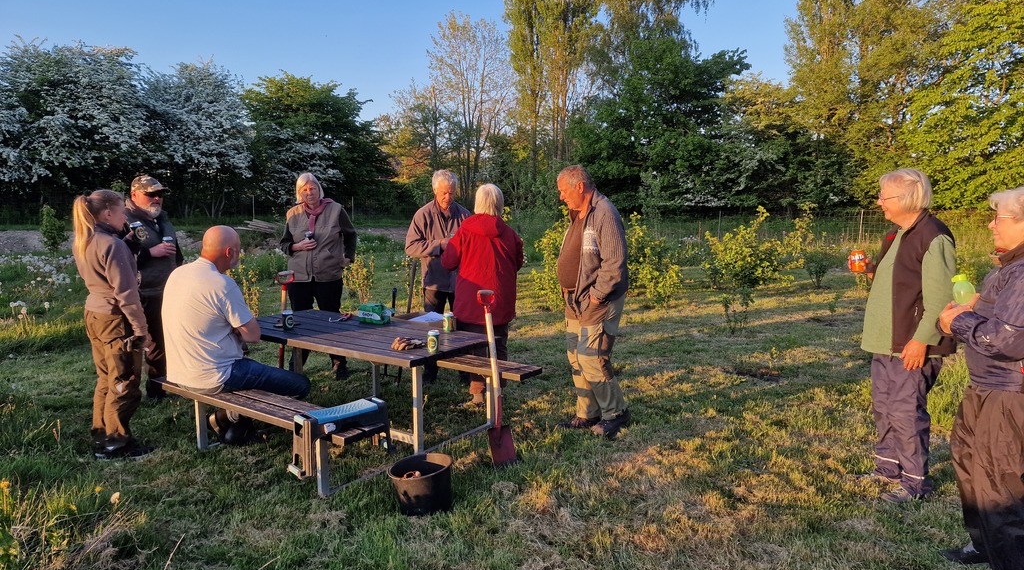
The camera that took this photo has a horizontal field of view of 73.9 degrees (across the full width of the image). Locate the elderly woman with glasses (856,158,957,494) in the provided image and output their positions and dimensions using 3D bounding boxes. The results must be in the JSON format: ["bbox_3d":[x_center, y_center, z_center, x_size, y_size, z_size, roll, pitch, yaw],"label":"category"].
[{"bbox_3d":[2.090,0.261,3.595,0.460,1.710,0.500,2,7,17],"label":"elderly woman with glasses"}]

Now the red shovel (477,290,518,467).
[{"bbox_3d":[-0.099,0.569,4.123,0.180,1.070,0.100,-3,-6,-41],"label":"red shovel"}]

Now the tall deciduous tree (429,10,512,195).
[{"bbox_3d":[-2.498,-10.065,40.020,5.100,11.423,4.900,-1,8,0],"label":"tall deciduous tree"}]

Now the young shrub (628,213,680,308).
[{"bbox_3d":[1.951,-0.368,9.587,0.920,1.301,0.880,-1,8,0],"label":"young shrub"}]

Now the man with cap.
[{"bbox_3d":[-2.797,0.024,5.296,0.460,1.723,0.580,6,10,42],"label":"man with cap"}]

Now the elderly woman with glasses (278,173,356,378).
[{"bbox_3d":[-1.634,-0.069,5.719,0.600,1.730,0.400,-3,8,-20],"label":"elderly woman with glasses"}]

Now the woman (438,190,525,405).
[{"bbox_3d":[-0.215,0.086,5.296,0.600,1.670,0.450,-1,7,-10],"label":"woman"}]

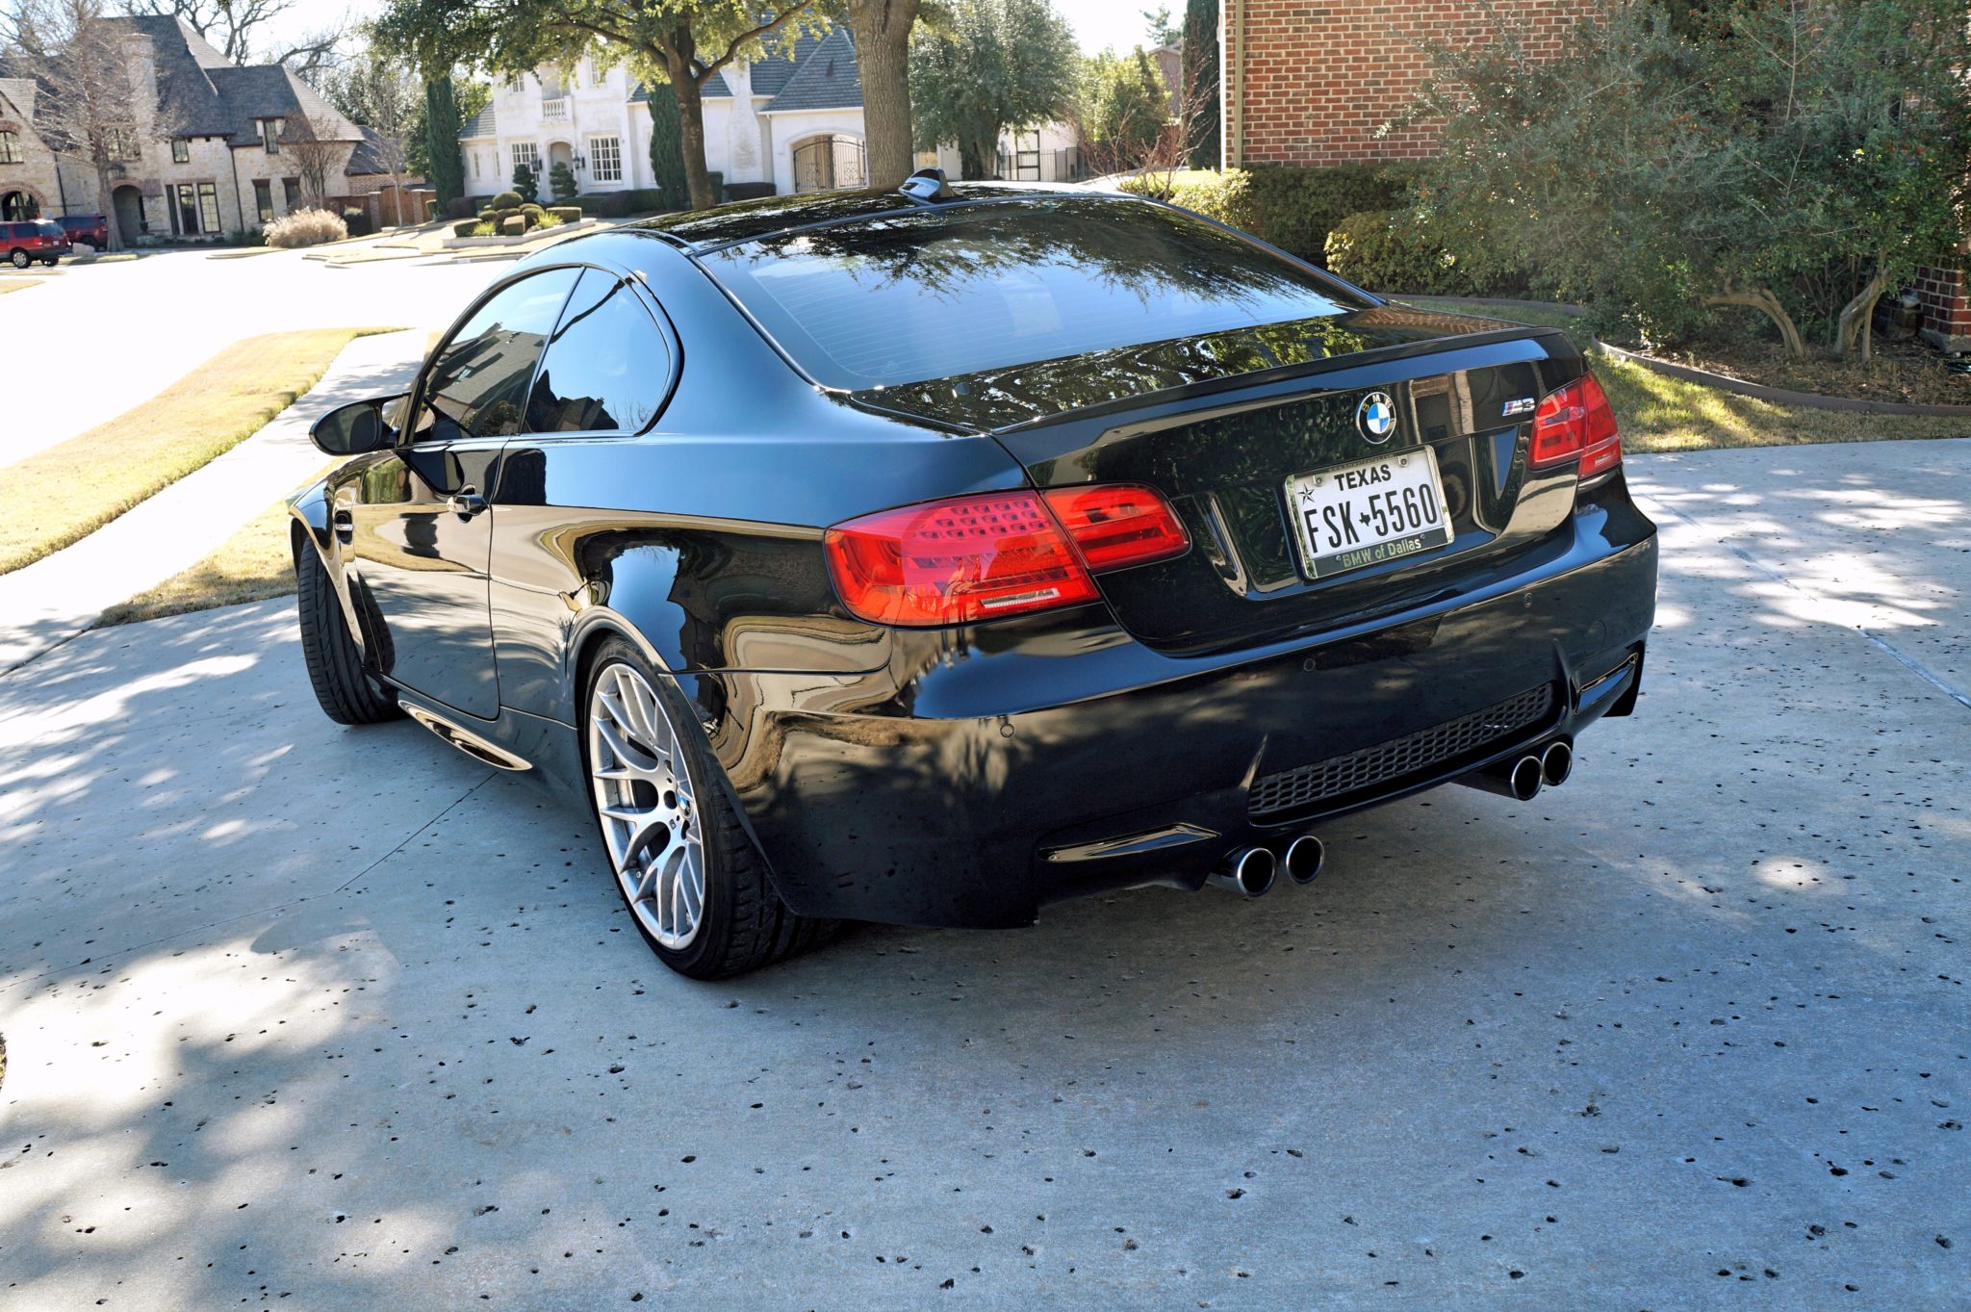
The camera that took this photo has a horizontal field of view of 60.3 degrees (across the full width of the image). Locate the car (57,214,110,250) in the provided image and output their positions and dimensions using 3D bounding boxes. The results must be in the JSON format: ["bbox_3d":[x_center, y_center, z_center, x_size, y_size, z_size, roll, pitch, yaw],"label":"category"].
[{"bbox_3d":[-44.900,-20.550,82.900,4.700,1.780,1.900,-2,14,5],"label":"car"}]

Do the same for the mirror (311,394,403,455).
[{"bbox_3d":[-1.645,-0.600,4.400,0.210,0.152,0.145,-15,15,-33],"label":"mirror"}]

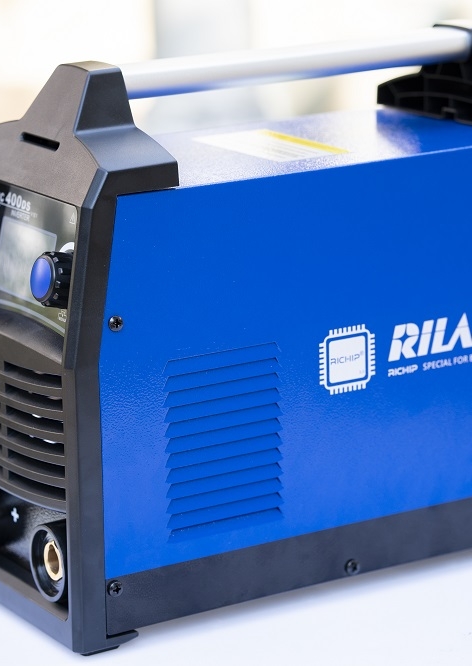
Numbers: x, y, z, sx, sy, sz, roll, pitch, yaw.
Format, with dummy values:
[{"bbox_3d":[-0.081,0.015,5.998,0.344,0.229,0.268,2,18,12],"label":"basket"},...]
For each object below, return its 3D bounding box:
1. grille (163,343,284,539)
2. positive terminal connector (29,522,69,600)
[{"bbox_3d":[-0.004,0.050,1.069,0.065,0.086,0.005,-10,15,-30],"label":"grille"},{"bbox_3d":[-0.076,0.103,1.064,0.020,0.035,0.035,-10,15,-30],"label":"positive terminal connector"}]

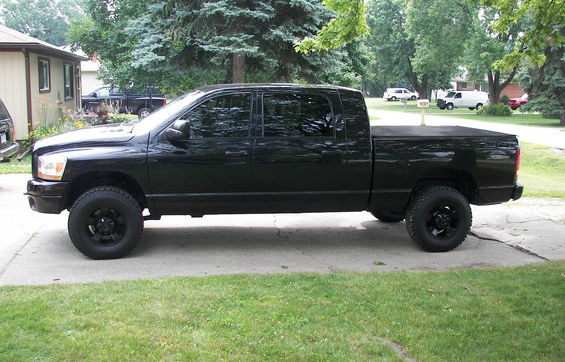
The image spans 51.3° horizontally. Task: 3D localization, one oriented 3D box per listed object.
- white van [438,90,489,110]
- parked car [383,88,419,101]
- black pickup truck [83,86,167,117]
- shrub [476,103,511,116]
[{"bbox_3d":[19.799,-8.772,64.359,5.550,2.120,2.030,-1,9,-11],"label":"white van"},{"bbox_3d":[16.460,-11.907,81.086,4.900,1.780,1.950,-1,9,-10],"label":"parked car"},{"bbox_3d":[-9.505,-4.354,33.493,5.790,1.950,2.020,0,9,-9],"label":"black pickup truck"},{"bbox_3d":[19.570,-6.541,54.002,3.000,1.120,2.600,4,9,19],"label":"shrub"}]

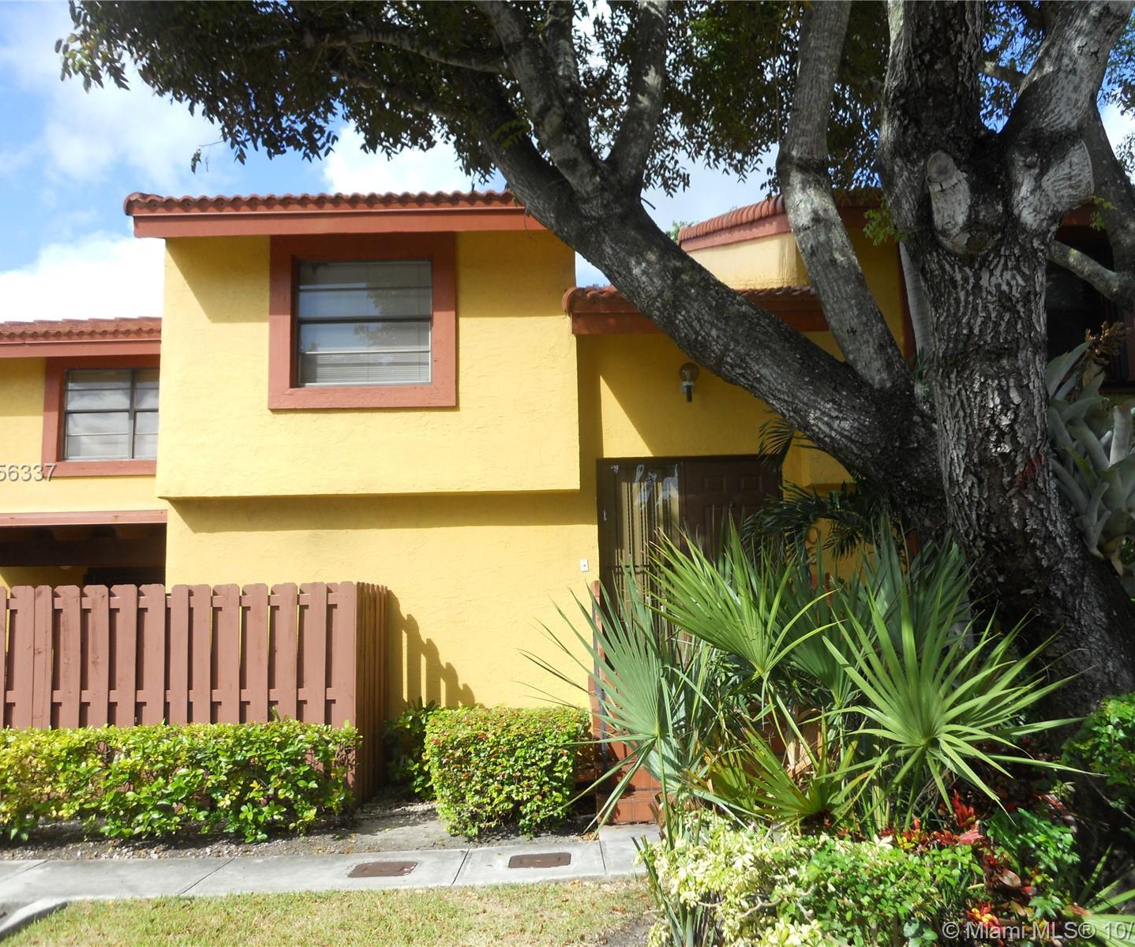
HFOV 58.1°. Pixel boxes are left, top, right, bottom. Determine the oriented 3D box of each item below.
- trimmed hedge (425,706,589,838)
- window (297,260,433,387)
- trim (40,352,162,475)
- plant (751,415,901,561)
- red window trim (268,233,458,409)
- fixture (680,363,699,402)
[{"bbox_3d":[-0.441,2.184,7.663,1.190,0.840,0.900,-1,-6,1],"label":"trimmed hedge"},{"bbox_3d":[-2.010,-1.505,10.094,1.345,1.295,0.120,-1,-6,1],"label":"window"},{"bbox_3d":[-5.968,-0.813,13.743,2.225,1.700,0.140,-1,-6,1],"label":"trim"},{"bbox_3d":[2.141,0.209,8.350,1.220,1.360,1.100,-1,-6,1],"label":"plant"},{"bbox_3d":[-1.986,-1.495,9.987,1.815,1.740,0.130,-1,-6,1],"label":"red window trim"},{"bbox_3d":[1.183,-0.878,9.919,0.195,0.395,0.250,-1,-6,1],"label":"fixture"}]

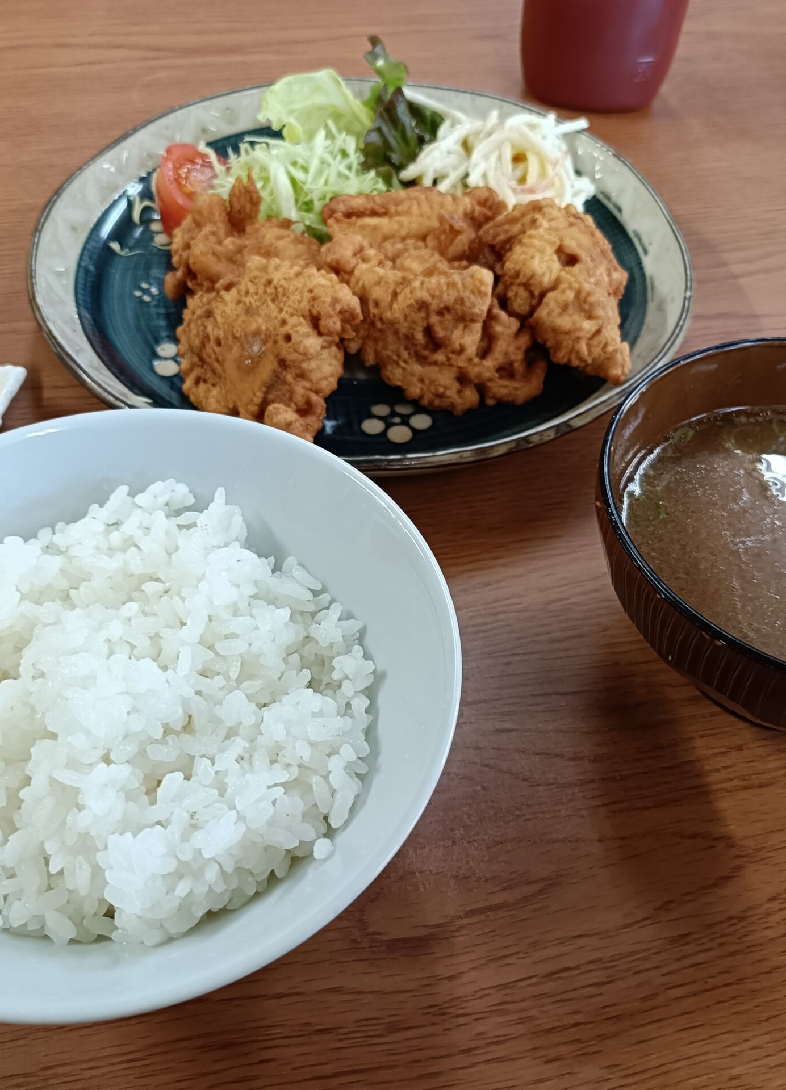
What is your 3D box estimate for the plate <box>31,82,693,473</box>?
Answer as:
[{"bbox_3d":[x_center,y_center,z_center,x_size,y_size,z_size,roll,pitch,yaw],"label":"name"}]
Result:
[{"bbox_3d":[-0.011,-0.101,0.387,0.231,0.031,0.231,1,50,-1],"label":"plate"}]

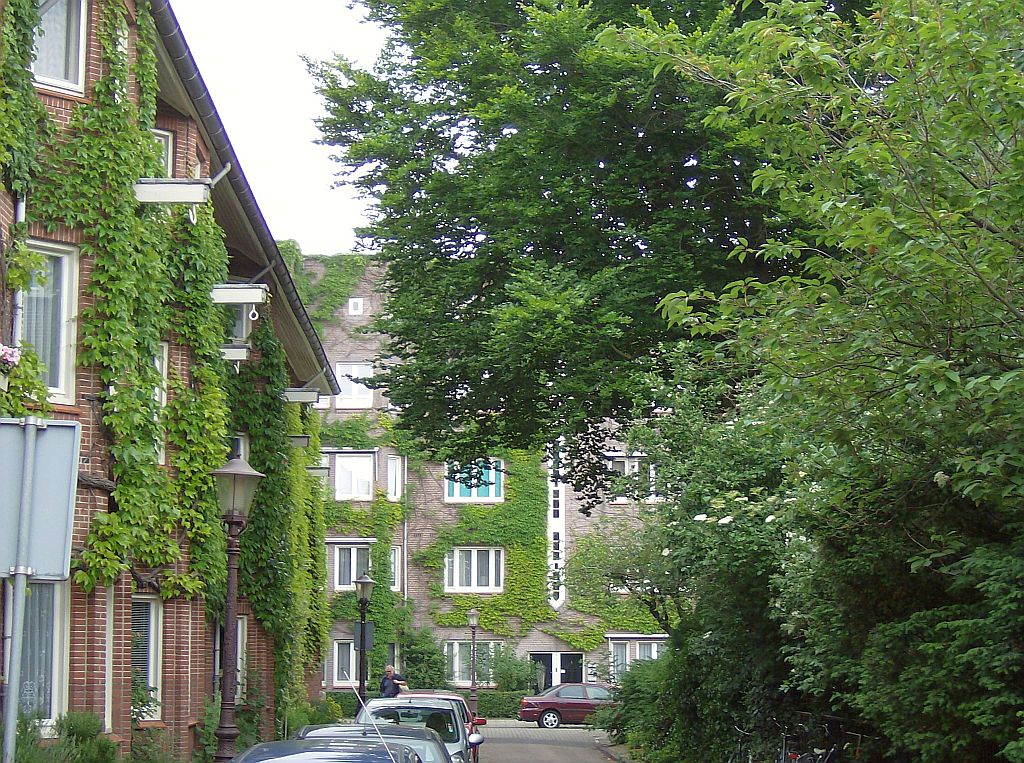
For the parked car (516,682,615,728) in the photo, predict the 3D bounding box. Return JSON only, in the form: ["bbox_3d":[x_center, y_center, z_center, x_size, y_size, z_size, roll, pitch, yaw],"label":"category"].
[{"bbox_3d":[2.450,10.065,64.223,4.480,1.420,1.740,0,-8,-2],"label":"parked car"}]

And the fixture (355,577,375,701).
[{"bbox_3d":[-3.170,5.950,44.101,0.530,3.740,0.530,0,-8,0],"label":"fixture"}]

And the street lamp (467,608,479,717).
[{"bbox_3d":[-1.233,9.141,66.677,0.520,3.720,0.520,0,-8,0],"label":"street lamp"}]

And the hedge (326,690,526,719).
[{"bbox_3d":[-2.838,11.087,70.643,7.200,1.000,0.900,0,-8,0],"label":"hedge"}]

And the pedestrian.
[{"bbox_3d":[-2.342,6.483,40.491,0.580,1.770,0.420,-3,-9,20],"label":"pedestrian"}]

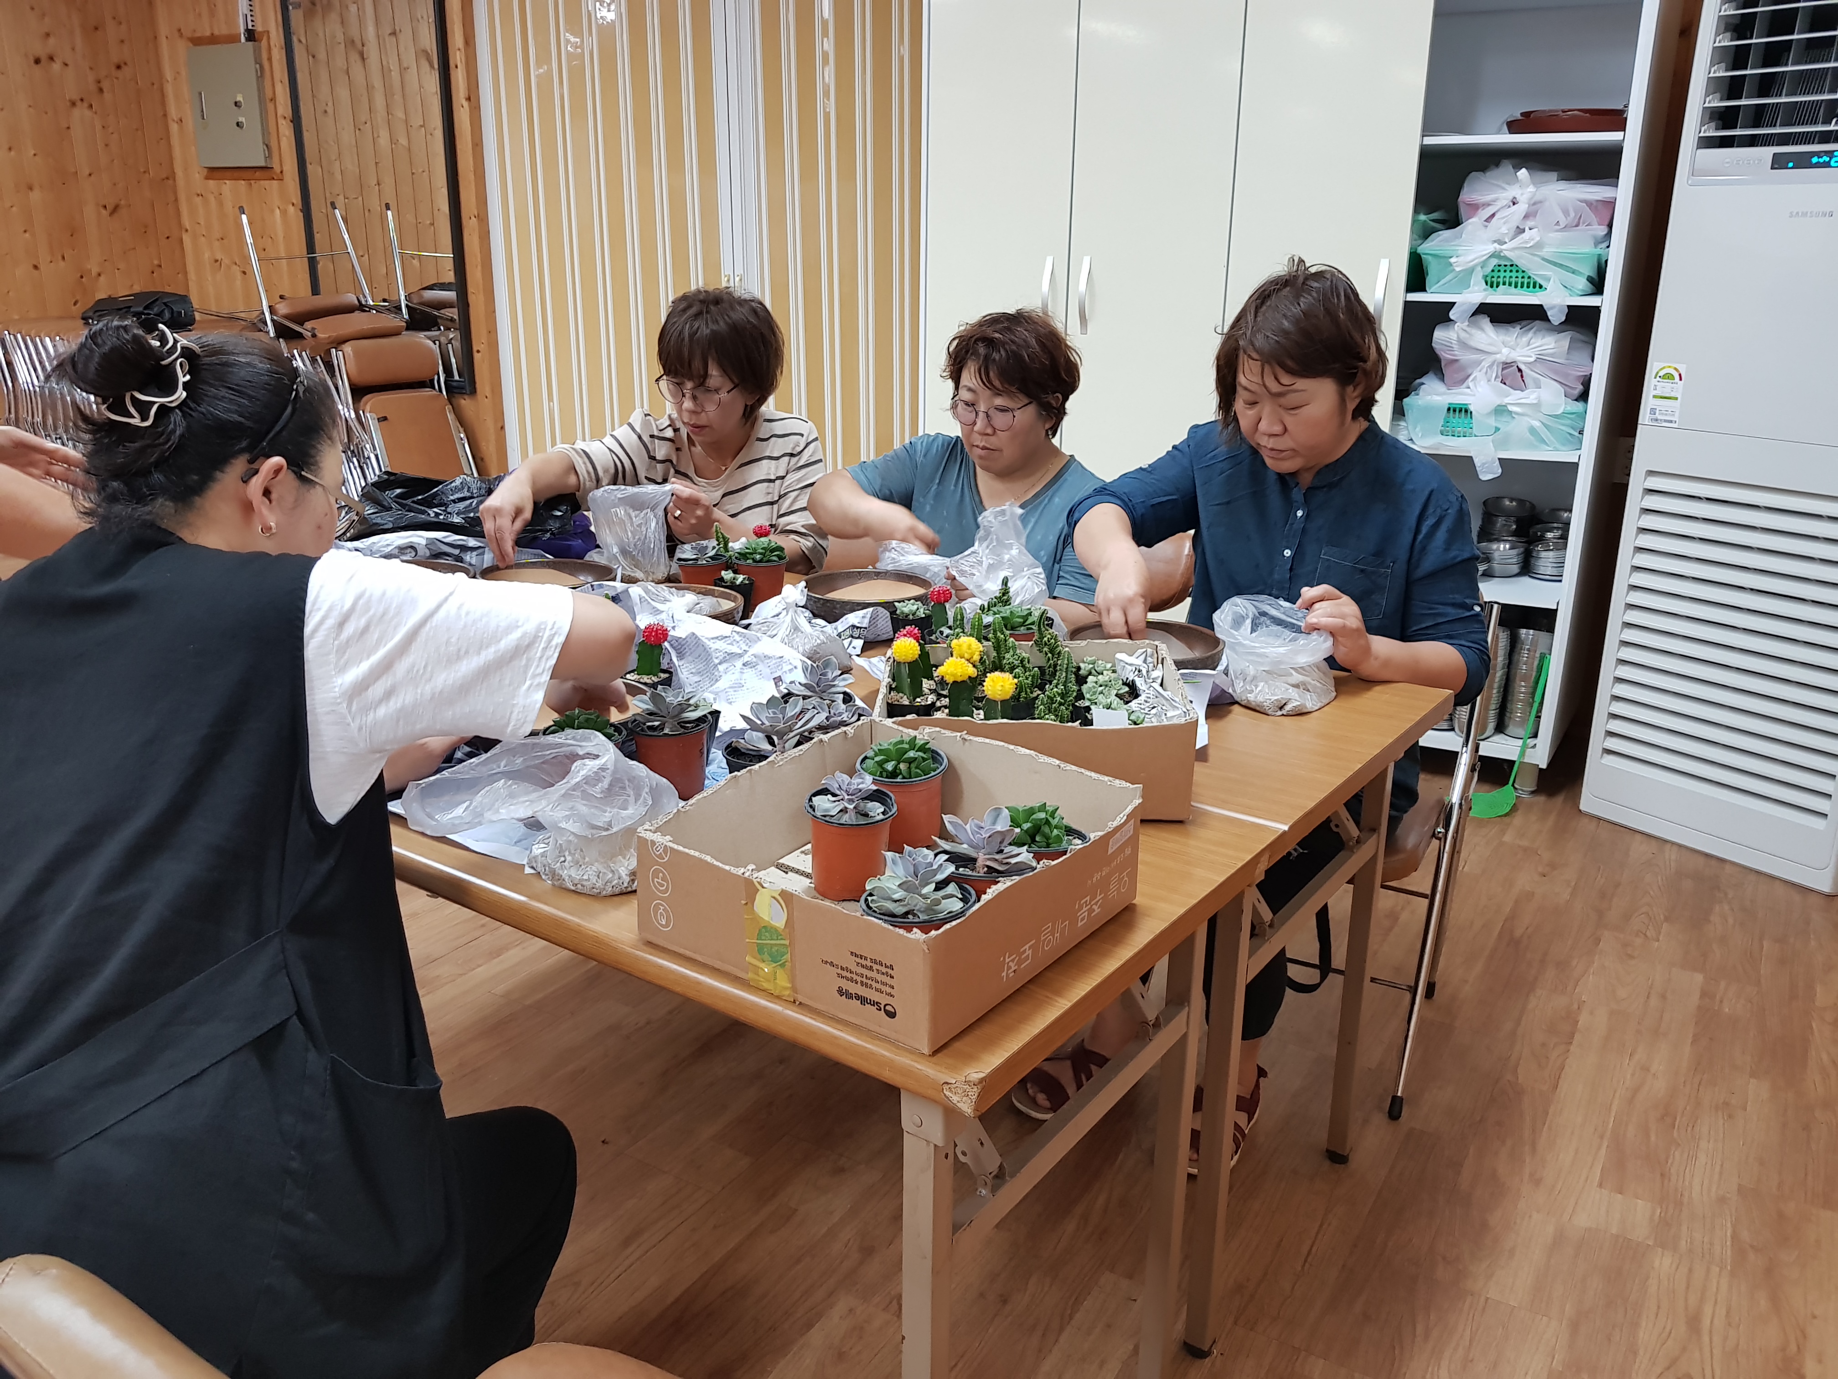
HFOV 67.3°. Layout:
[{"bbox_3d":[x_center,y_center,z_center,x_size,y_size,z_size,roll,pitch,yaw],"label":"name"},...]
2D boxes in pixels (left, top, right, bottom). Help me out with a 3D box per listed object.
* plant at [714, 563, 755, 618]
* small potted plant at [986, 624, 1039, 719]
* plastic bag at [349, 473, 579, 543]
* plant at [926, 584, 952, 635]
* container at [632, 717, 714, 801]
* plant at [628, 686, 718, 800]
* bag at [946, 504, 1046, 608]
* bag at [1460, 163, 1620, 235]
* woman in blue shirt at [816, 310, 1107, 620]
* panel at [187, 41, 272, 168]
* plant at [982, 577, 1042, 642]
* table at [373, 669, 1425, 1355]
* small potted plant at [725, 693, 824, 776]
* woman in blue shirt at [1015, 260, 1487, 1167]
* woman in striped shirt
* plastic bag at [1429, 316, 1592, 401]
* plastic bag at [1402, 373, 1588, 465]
[{"bbox_3d":[-0.307,-0.161,2.304,0.067,0.095,0.067,0,17,0],"label":"plant"},{"bbox_3d":[0.112,0.000,1.616,0.065,0.155,0.065,0,17,0],"label":"small potted plant"},{"bbox_3d":[-0.986,-0.393,2.929,0.480,0.130,0.240,12,20,34],"label":"plastic bag"},{"bbox_3d":[0.030,-0.089,2.008,0.056,0.127,0.056,0,17,0],"label":"plant"},{"bbox_3d":[-0.266,0.068,1.485,0.087,0.080,0.087,1,17,0],"label":"container"},{"bbox_3d":[-0.265,0.051,1.480,0.092,0.116,0.092,1,17,0],"label":"plant"},{"bbox_3d":[0.130,-0.207,2.250,0.160,0.200,0.120,8,18,24],"label":"bag"},{"bbox_3d":[1.525,-1.211,3.399,0.360,0.170,0.270,9,18,26],"label":"bag"},{"bbox_3d":[0.106,-0.050,2.503,0.510,1.235,0.580,9,19,29],"label":"woman in blue shirt"},{"bbox_3d":[-2.736,-2.320,5.486,0.360,0.450,0.080,8,18,23],"label":"panel"},{"bbox_3d":[0.129,-0.082,1.895,0.090,0.145,0.090,0,17,0],"label":"plant"},{"bbox_3d":[-0.350,0.328,2.022,1.800,0.724,1.183,12,20,34],"label":"table"},{"bbox_3d":[-0.151,0.076,1.443,0.105,0.138,0.100,0,17,0],"label":"small potted plant"},{"bbox_3d":[0.573,0.033,2.069,0.570,1.270,0.660,13,21,34],"label":"woman in blue shirt"},{"bbox_3d":[-0.398,-0.147,2.714,0.640,1.240,0.680,12,20,34],"label":"woman in striped shirt"},{"bbox_3d":[1.510,-0.840,3.503,0.365,0.180,0.270,9,18,26],"label":"plastic bag"},{"bbox_3d":[1.426,-0.678,3.390,0.390,0.200,0.290,9,19,26],"label":"plastic bag"}]

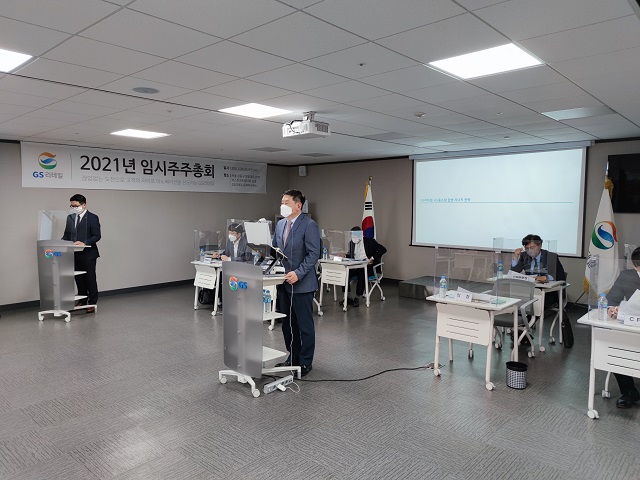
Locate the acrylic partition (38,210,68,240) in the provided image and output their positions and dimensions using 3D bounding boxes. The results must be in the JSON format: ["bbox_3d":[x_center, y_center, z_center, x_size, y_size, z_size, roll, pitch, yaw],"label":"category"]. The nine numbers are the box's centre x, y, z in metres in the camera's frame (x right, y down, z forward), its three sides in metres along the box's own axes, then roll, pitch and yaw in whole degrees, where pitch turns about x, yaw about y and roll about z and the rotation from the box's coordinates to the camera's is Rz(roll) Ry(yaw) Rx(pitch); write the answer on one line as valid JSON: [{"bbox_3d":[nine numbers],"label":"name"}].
[{"bbox_3d":[-3.635,-0.163,6.300,0.580,0.510,0.270,2,5,17],"label":"acrylic partition"}]

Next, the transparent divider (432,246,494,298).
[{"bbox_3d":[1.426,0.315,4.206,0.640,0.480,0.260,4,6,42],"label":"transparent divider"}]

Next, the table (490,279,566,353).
[{"bbox_3d":[2.474,0.851,5.326,0.560,0.720,0.700,-4,6,-42],"label":"table"}]

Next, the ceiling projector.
[{"bbox_3d":[-0.151,-1.226,4.766,0.400,0.240,0.265,4,6,44],"label":"ceiling projector"}]

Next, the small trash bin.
[{"bbox_3d":[1.772,1.208,3.993,0.190,0.215,0.190,4,6,42],"label":"small trash bin"}]

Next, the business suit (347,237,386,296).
[{"bbox_3d":[0.727,0.469,7.344,0.620,0.960,0.750,4,6,42],"label":"business suit"}]

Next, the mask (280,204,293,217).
[{"bbox_3d":[-0.322,-0.279,4.260,0.085,0.125,0.125,-4,6,-38],"label":"mask"}]

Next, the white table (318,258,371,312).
[{"bbox_3d":[0.389,0.702,7.119,0.700,0.720,0.550,4,6,44],"label":"white table"}]

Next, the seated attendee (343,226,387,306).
[{"bbox_3d":[0.700,0.415,7.324,0.620,1.250,0.820,4,6,42],"label":"seated attendee"}]

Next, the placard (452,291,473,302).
[{"bbox_3d":[1.326,0.526,4.137,0.065,0.070,0.200,-4,6,-42],"label":"placard"}]

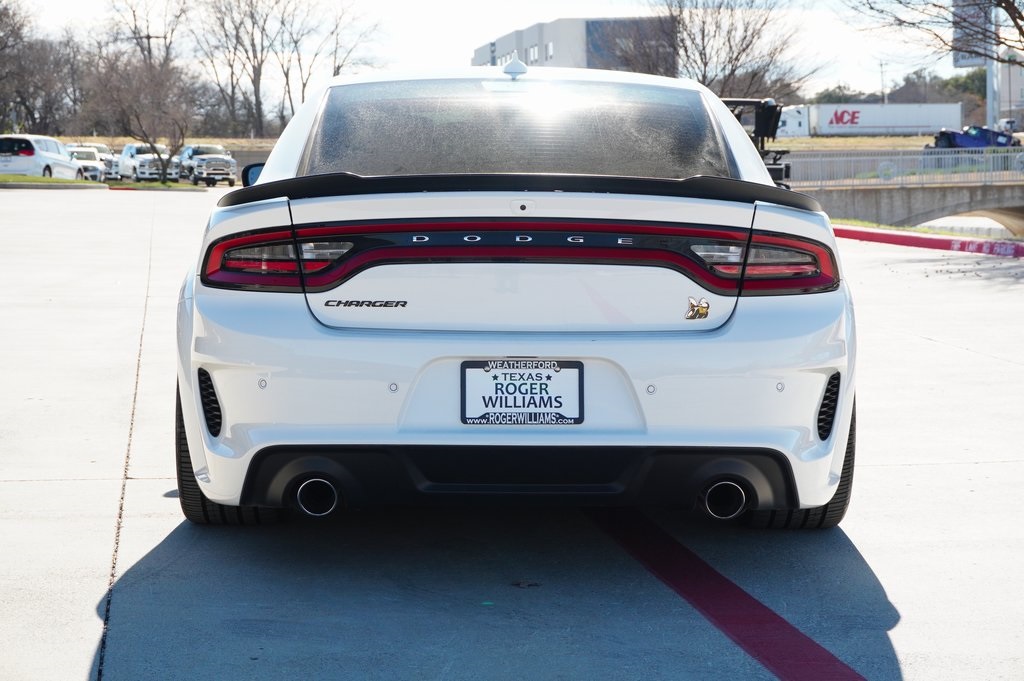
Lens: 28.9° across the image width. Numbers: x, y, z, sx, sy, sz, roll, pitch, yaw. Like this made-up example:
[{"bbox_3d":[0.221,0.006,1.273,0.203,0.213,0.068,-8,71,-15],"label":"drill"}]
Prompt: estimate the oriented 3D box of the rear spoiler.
[{"bbox_3d":[0.021,-0.391,5.290,1.610,0.115,0.300,0,5,0],"label":"rear spoiler"}]

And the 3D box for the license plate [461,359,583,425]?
[{"bbox_3d":[0.025,0.134,5.060,0.311,0.161,0.015,0,5,0],"label":"license plate"}]

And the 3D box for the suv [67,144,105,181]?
[{"bbox_3d":[-19.086,-7.763,88.000,1.860,1.600,4.600,-2,5,-22],"label":"suv"}]

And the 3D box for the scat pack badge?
[{"bbox_3d":[0.480,-0.082,5.120,0.061,0.060,0.008,0,5,-3],"label":"scat pack badge"}]

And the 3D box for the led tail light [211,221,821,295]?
[{"bbox_3d":[0.021,-0.219,5.260,1.700,0.205,0.270,0,5,0],"label":"led tail light"}]

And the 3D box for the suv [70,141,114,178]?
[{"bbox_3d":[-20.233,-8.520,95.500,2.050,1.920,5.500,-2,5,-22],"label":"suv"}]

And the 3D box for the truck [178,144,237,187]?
[{"bbox_3d":[-14.683,-8.342,95.000,2.130,1.980,6.000,-2,5,-22],"label":"truck"}]

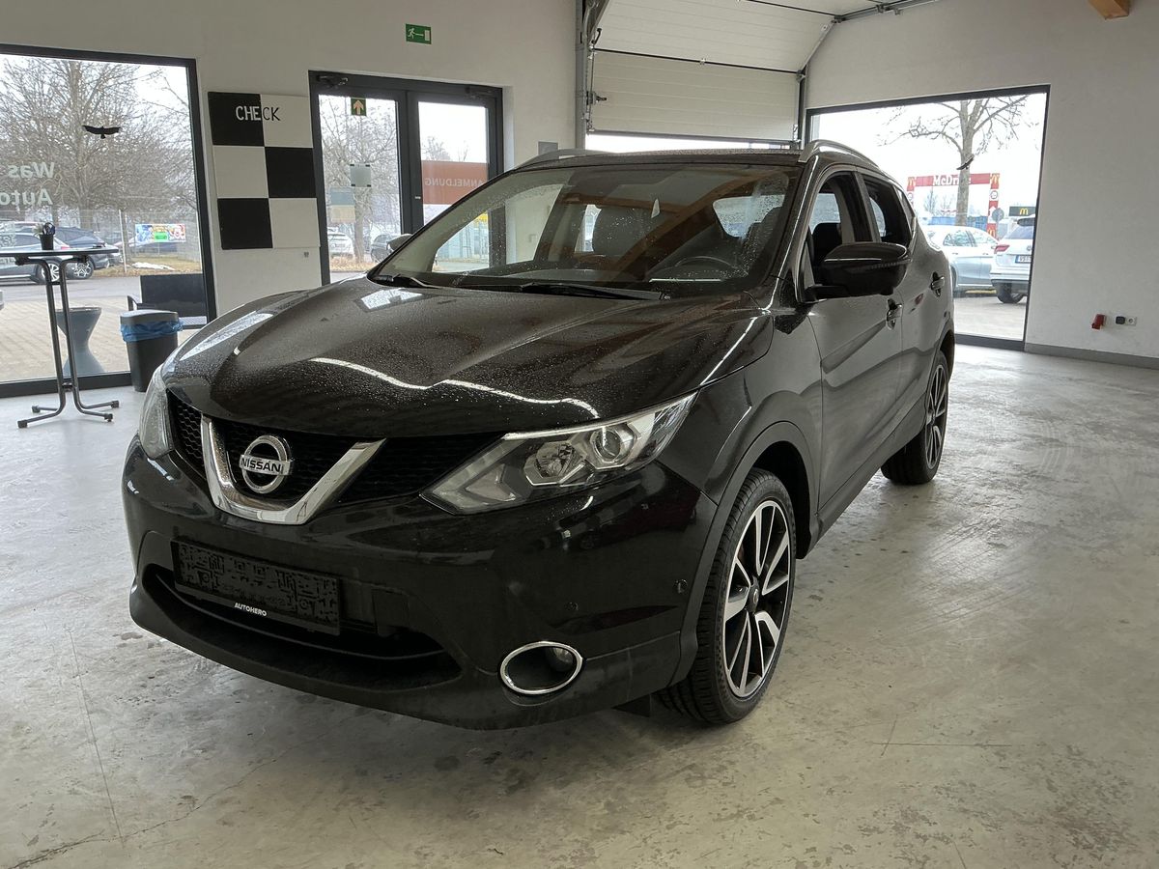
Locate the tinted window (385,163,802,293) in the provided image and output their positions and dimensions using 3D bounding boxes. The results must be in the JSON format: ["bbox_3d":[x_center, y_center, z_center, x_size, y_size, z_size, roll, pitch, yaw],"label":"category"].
[{"bbox_3d":[0.055,-0.747,3.249,1.440,0.120,0.890,7,42,29],"label":"tinted window"}]

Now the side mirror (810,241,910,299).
[{"bbox_3d":[0.847,-0.486,2.775,0.250,0.180,0.200,7,15,29],"label":"side mirror"}]

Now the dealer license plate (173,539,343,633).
[{"bbox_3d":[-0.729,0.335,2.090,0.525,0.122,0.030,7,15,29],"label":"dealer license plate"}]

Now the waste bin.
[{"bbox_3d":[-3.449,-0.675,7.585,0.385,0.610,0.310,-9,15,-34],"label":"waste bin"}]

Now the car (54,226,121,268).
[{"bbox_3d":[-16.177,-5.363,27.697,4.450,1.540,1.850,-5,13,-20],"label":"car"}]

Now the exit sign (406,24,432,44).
[{"bbox_3d":[-1.470,-3.656,8.583,0.262,0.152,0.025,-9,15,-34],"label":"exit sign"}]

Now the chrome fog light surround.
[{"bbox_3d":[-0.077,0.483,1.961,0.180,0.125,0.060,0,13,0],"label":"chrome fog light surround"}]

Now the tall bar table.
[{"bbox_3d":[-3.526,-0.665,6.387,0.800,1.115,0.800,-9,15,-34],"label":"tall bar table"}]

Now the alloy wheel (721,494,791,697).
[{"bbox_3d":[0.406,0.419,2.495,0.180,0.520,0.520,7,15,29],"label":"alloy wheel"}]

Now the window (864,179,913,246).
[{"bbox_3d":[1.272,-0.874,3.856,0.060,0.370,0.740,-18,1,32],"label":"window"}]

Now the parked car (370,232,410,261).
[{"bbox_3d":[-9.523,-9.485,47.836,1.800,1.500,4.400,-5,13,-19],"label":"parked car"}]

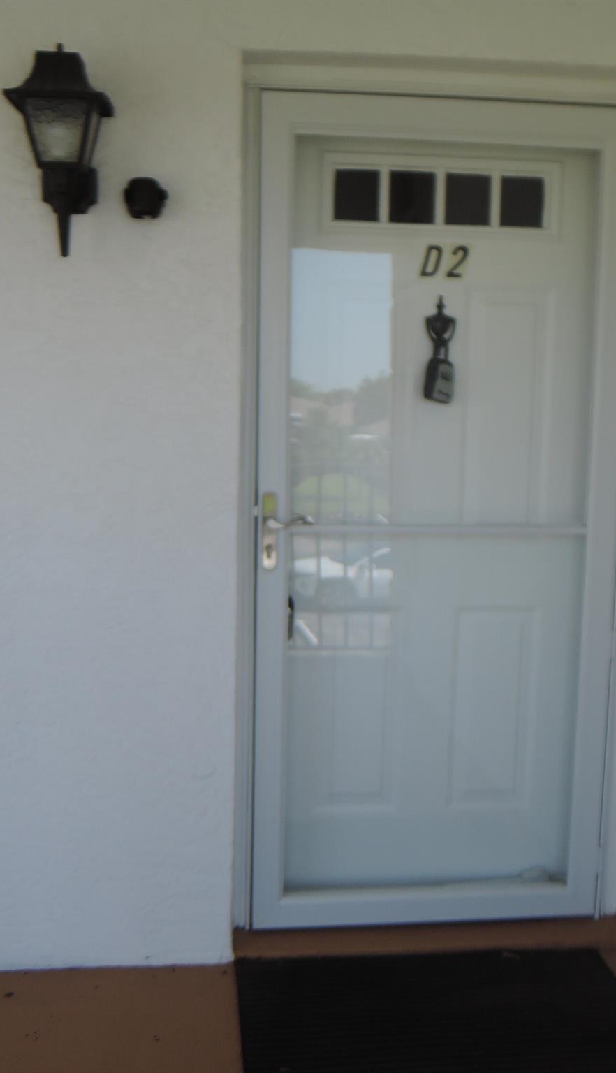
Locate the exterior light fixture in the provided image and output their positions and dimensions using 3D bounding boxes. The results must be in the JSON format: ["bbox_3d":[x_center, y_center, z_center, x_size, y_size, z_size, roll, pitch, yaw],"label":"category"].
[{"bbox_3d":[-0.502,-0.789,2.036,0.194,0.418,0.198,0,7,-6],"label":"exterior light fixture"}]

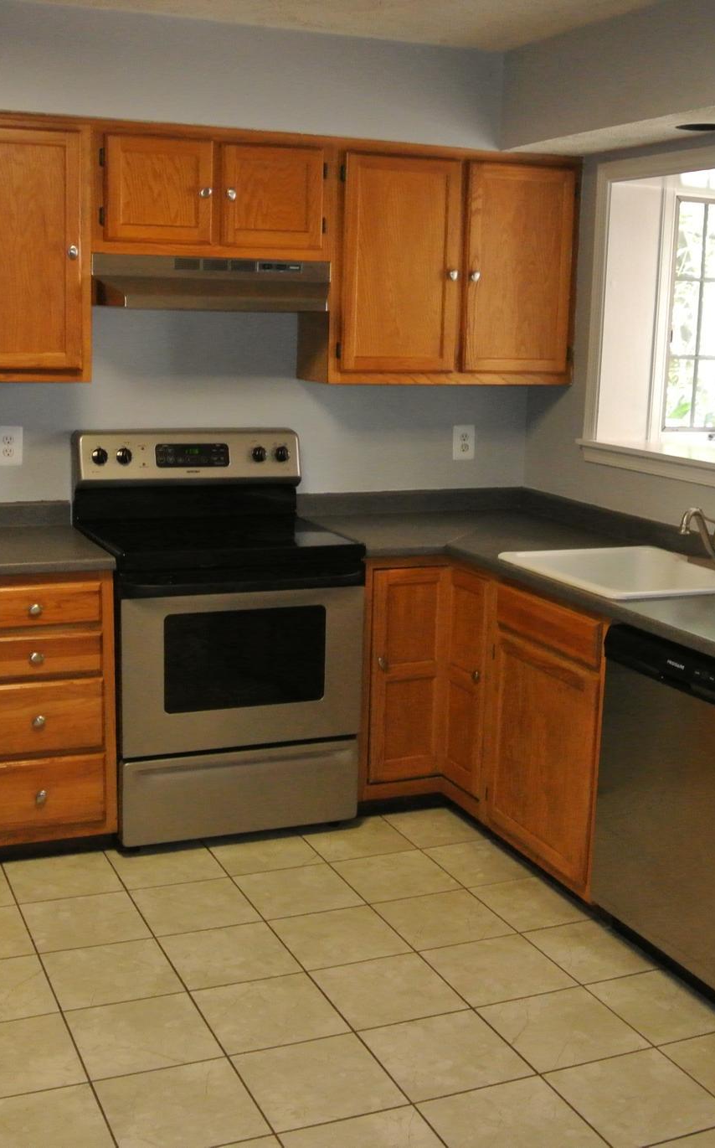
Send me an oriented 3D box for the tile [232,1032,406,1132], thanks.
[{"bbox_3d":[-0.082,1.080,2.735,0.301,0.010,0.301,-3,12,-23],"label":"tile"}]

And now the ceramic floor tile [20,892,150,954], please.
[{"bbox_3d":[-0.721,0.930,3.423,0.302,0.012,0.302,-3,11,-23],"label":"ceramic floor tile"}]

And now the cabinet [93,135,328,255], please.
[{"bbox_3d":[-0.477,-1.167,4.001,0.762,0.372,0.333,-3,12,-23],"label":"cabinet"}]

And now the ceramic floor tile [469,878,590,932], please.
[{"bbox_3d":[0.496,0.931,3.623,0.275,0.012,0.302,-3,11,-23],"label":"ceramic floor tile"}]

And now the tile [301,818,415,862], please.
[{"bbox_3d":[-0.007,0.837,4.062,0.300,0.010,0.300,-3,11,-23],"label":"tile"}]

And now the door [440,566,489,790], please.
[{"bbox_3d":[0.322,0.338,4.004,0.025,0.692,0.275,-3,11,-23],"label":"door"}]

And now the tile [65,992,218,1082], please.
[{"bbox_3d":[-0.479,1.033,2.875,0.302,0.012,0.302,-3,11,-23],"label":"tile"}]

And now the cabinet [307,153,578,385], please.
[{"bbox_3d":[0.281,-1.025,4.396,0.916,0.753,0.328,-3,12,-23],"label":"cabinet"}]

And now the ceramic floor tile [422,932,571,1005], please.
[{"bbox_3d":[0.357,1.010,3.277,0.305,0.012,0.305,-3,12,-23],"label":"ceramic floor tile"}]

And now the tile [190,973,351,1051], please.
[{"bbox_3d":[-0.204,1.026,3.005,0.301,0.010,0.301,-3,12,-23],"label":"tile"}]

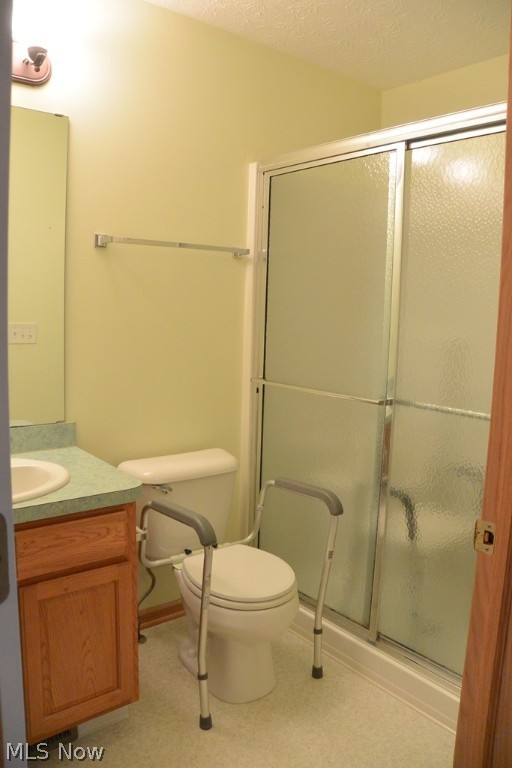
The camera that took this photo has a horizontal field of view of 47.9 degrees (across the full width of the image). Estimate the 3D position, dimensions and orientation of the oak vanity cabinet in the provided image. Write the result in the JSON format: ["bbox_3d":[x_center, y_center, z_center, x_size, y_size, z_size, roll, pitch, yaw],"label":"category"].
[{"bbox_3d":[-0.805,0.691,1.717,0.742,0.767,0.535,-4,10,-38],"label":"oak vanity cabinet"}]

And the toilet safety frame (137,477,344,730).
[{"bbox_3d":[-0.067,0.704,2.021,0.540,0.714,0.470,-4,10,-38],"label":"toilet safety frame"}]

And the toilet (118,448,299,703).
[{"bbox_3d":[-0.153,0.679,2.125,0.500,0.730,0.675,-4,10,-38],"label":"toilet"}]

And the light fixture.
[{"bbox_3d":[-0.867,-1.014,1.667,0.590,0.145,0.120,-4,10,-38],"label":"light fixture"}]

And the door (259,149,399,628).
[{"bbox_3d":[0.231,0.025,2.273,0.032,1.750,0.735,-4,10,-38],"label":"door"}]

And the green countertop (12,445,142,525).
[{"bbox_3d":[-0.784,0.301,1.638,0.780,0.039,0.552,-4,10,-38],"label":"green countertop"}]

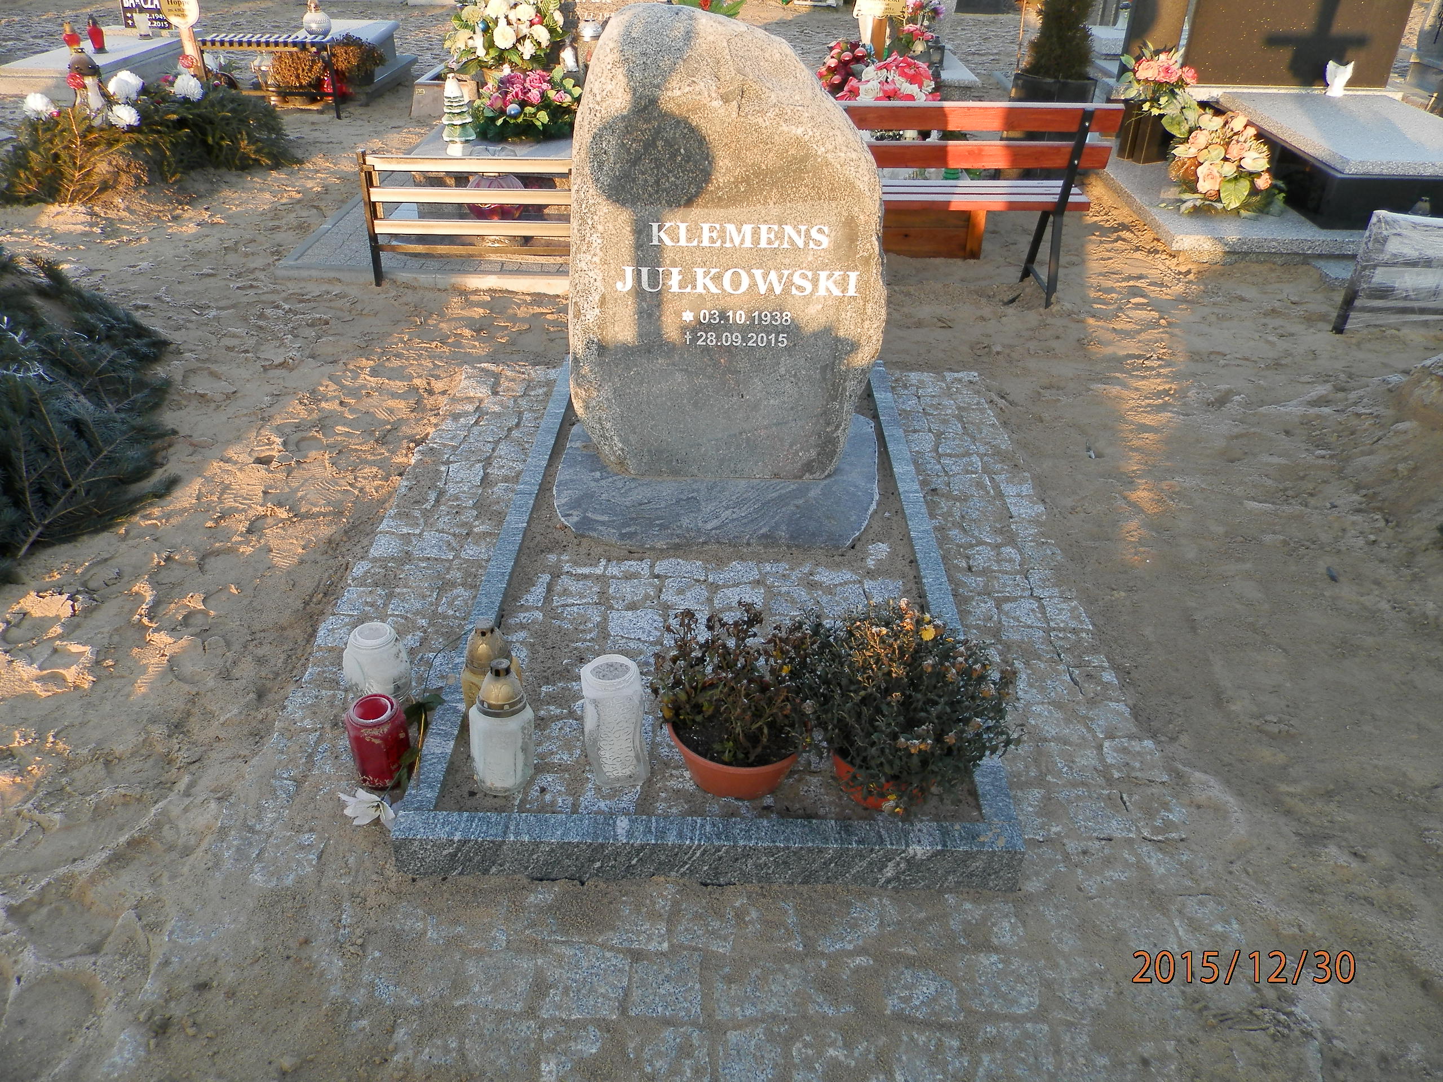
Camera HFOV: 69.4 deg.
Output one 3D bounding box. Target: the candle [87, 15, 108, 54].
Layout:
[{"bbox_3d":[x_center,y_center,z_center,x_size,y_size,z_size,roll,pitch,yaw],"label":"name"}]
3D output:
[{"bbox_3d":[-4.223,-3.415,7.029,0.110,0.225,0.110,1,33,0],"label":"candle"}]

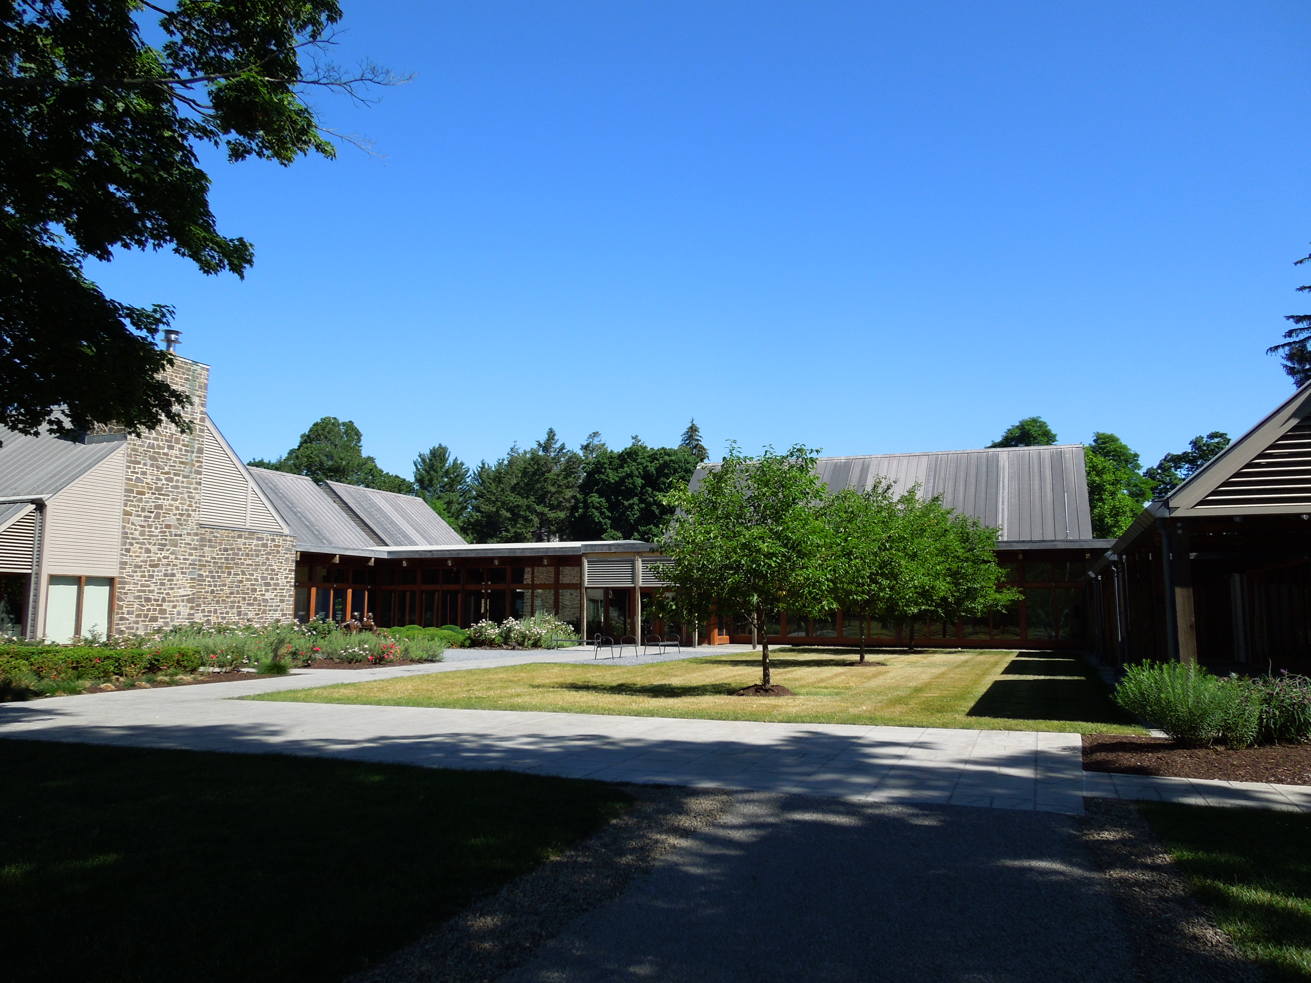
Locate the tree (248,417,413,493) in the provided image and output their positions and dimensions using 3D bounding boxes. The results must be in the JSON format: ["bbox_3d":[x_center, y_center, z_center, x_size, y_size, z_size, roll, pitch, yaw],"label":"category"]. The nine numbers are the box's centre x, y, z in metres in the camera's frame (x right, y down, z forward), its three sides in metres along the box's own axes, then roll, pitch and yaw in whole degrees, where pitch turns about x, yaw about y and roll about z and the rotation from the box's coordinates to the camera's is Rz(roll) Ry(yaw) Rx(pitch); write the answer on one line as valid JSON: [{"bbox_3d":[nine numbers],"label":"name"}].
[{"bbox_3d":[-31.739,2.922,93.130,15.238,20.831,13.715,3,-8,-19],"label":"tree"}]

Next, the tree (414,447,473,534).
[{"bbox_3d":[-18.814,4.028,84.863,5.674,16.652,5.674,2,-8,-12],"label":"tree"}]

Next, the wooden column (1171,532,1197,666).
[{"bbox_3d":[8.151,1.956,14.549,0.250,3.060,0.250,-3,-8,22],"label":"wooden column"}]

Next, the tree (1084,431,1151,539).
[{"bbox_3d":[32.657,3.074,68.754,6.500,14.943,6.500,-3,-8,25],"label":"tree"}]

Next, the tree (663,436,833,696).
[{"bbox_3d":[1.880,1.553,19.933,3.676,5.173,3.676,0,-7,5],"label":"tree"}]

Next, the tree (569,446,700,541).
[{"bbox_3d":[-2.191,4.023,84.875,11.809,16.832,11.218,0,-7,-1],"label":"tree"}]

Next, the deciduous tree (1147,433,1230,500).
[{"bbox_3d":[44.383,3.429,78.882,7.629,16.945,7.247,-4,-8,29],"label":"deciduous tree"}]

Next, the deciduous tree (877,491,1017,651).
[{"bbox_3d":[12.362,3.377,40.582,6.049,6.937,5.800,-2,-8,17],"label":"deciduous tree"}]

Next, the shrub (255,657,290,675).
[{"bbox_3d":[-9.729,4.427,24.108,0.821,0.424,0.821,3,-8,-21],"label":"shrub"}]

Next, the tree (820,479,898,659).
[{"bbox_3d":[6.804,2.549,30.405,4.036,5.923,4.036,-1,-8,13],"label":"tree"}]

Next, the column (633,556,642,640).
[{"bbox_3d":[-0.798,5.238,45.630,0.230,4.404,0.230,-3,-8,22],"label":"column"}]

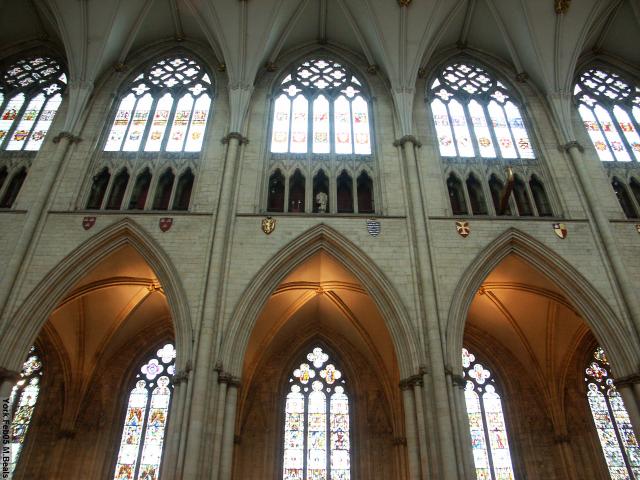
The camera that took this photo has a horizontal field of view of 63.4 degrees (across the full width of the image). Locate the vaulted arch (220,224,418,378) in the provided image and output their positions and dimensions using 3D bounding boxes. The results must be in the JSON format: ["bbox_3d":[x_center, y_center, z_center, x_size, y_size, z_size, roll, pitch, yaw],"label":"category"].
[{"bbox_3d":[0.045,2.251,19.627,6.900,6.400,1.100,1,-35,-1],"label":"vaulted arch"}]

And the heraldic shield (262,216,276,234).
[{"bbox_3d":[-2.033,-0.564,20.843,0.560,0.840,0.150,1,-35,-1],"label":"heraldic shield"}]

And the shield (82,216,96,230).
[{"bbox_3d":[-9.203,-0.660,20.697,0.550,0.700,0.150,1,-35,-1],"label":"shield"}]

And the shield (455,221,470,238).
[{"bbox_3d":[5.815,-0.426,20.980,0.580,0.820,0.150,1,-35,-1],"label":"shield"}]

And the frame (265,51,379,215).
[{"bbox_3d":[0.079,-5.522,25.386,4.950,10.900,0.500,1,-35,-1],"label":"frame"}]

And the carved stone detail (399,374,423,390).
[{"bbox_3d":[3.125,4.877,17.779,0.850,0.450,0.850,1,-35,-1],"label":"carved stone detail"}]

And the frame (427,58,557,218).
[{"bbox_3d":[7.900,-5.525,25.499,5.100,11.000,0.600,1,-35,-1],"label":"frame"}]

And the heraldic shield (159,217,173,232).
[{"bbox_3d":[-6.156,-0.622,20.761,0.550,0.760,0.150,1,-35,-1],"label":"heraldic shield"}]

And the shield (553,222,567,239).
[{"bbox_3d":[9.782,-0.366,21.057,0.550,0.800,0.150,1,-35,-1],"label":"shield"}]

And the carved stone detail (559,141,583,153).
[{"bbox_3d":[11.511,-4.248,23.648,1.150,0.450,0.550,1,-35,-1],"label":"carved stone detail"}]

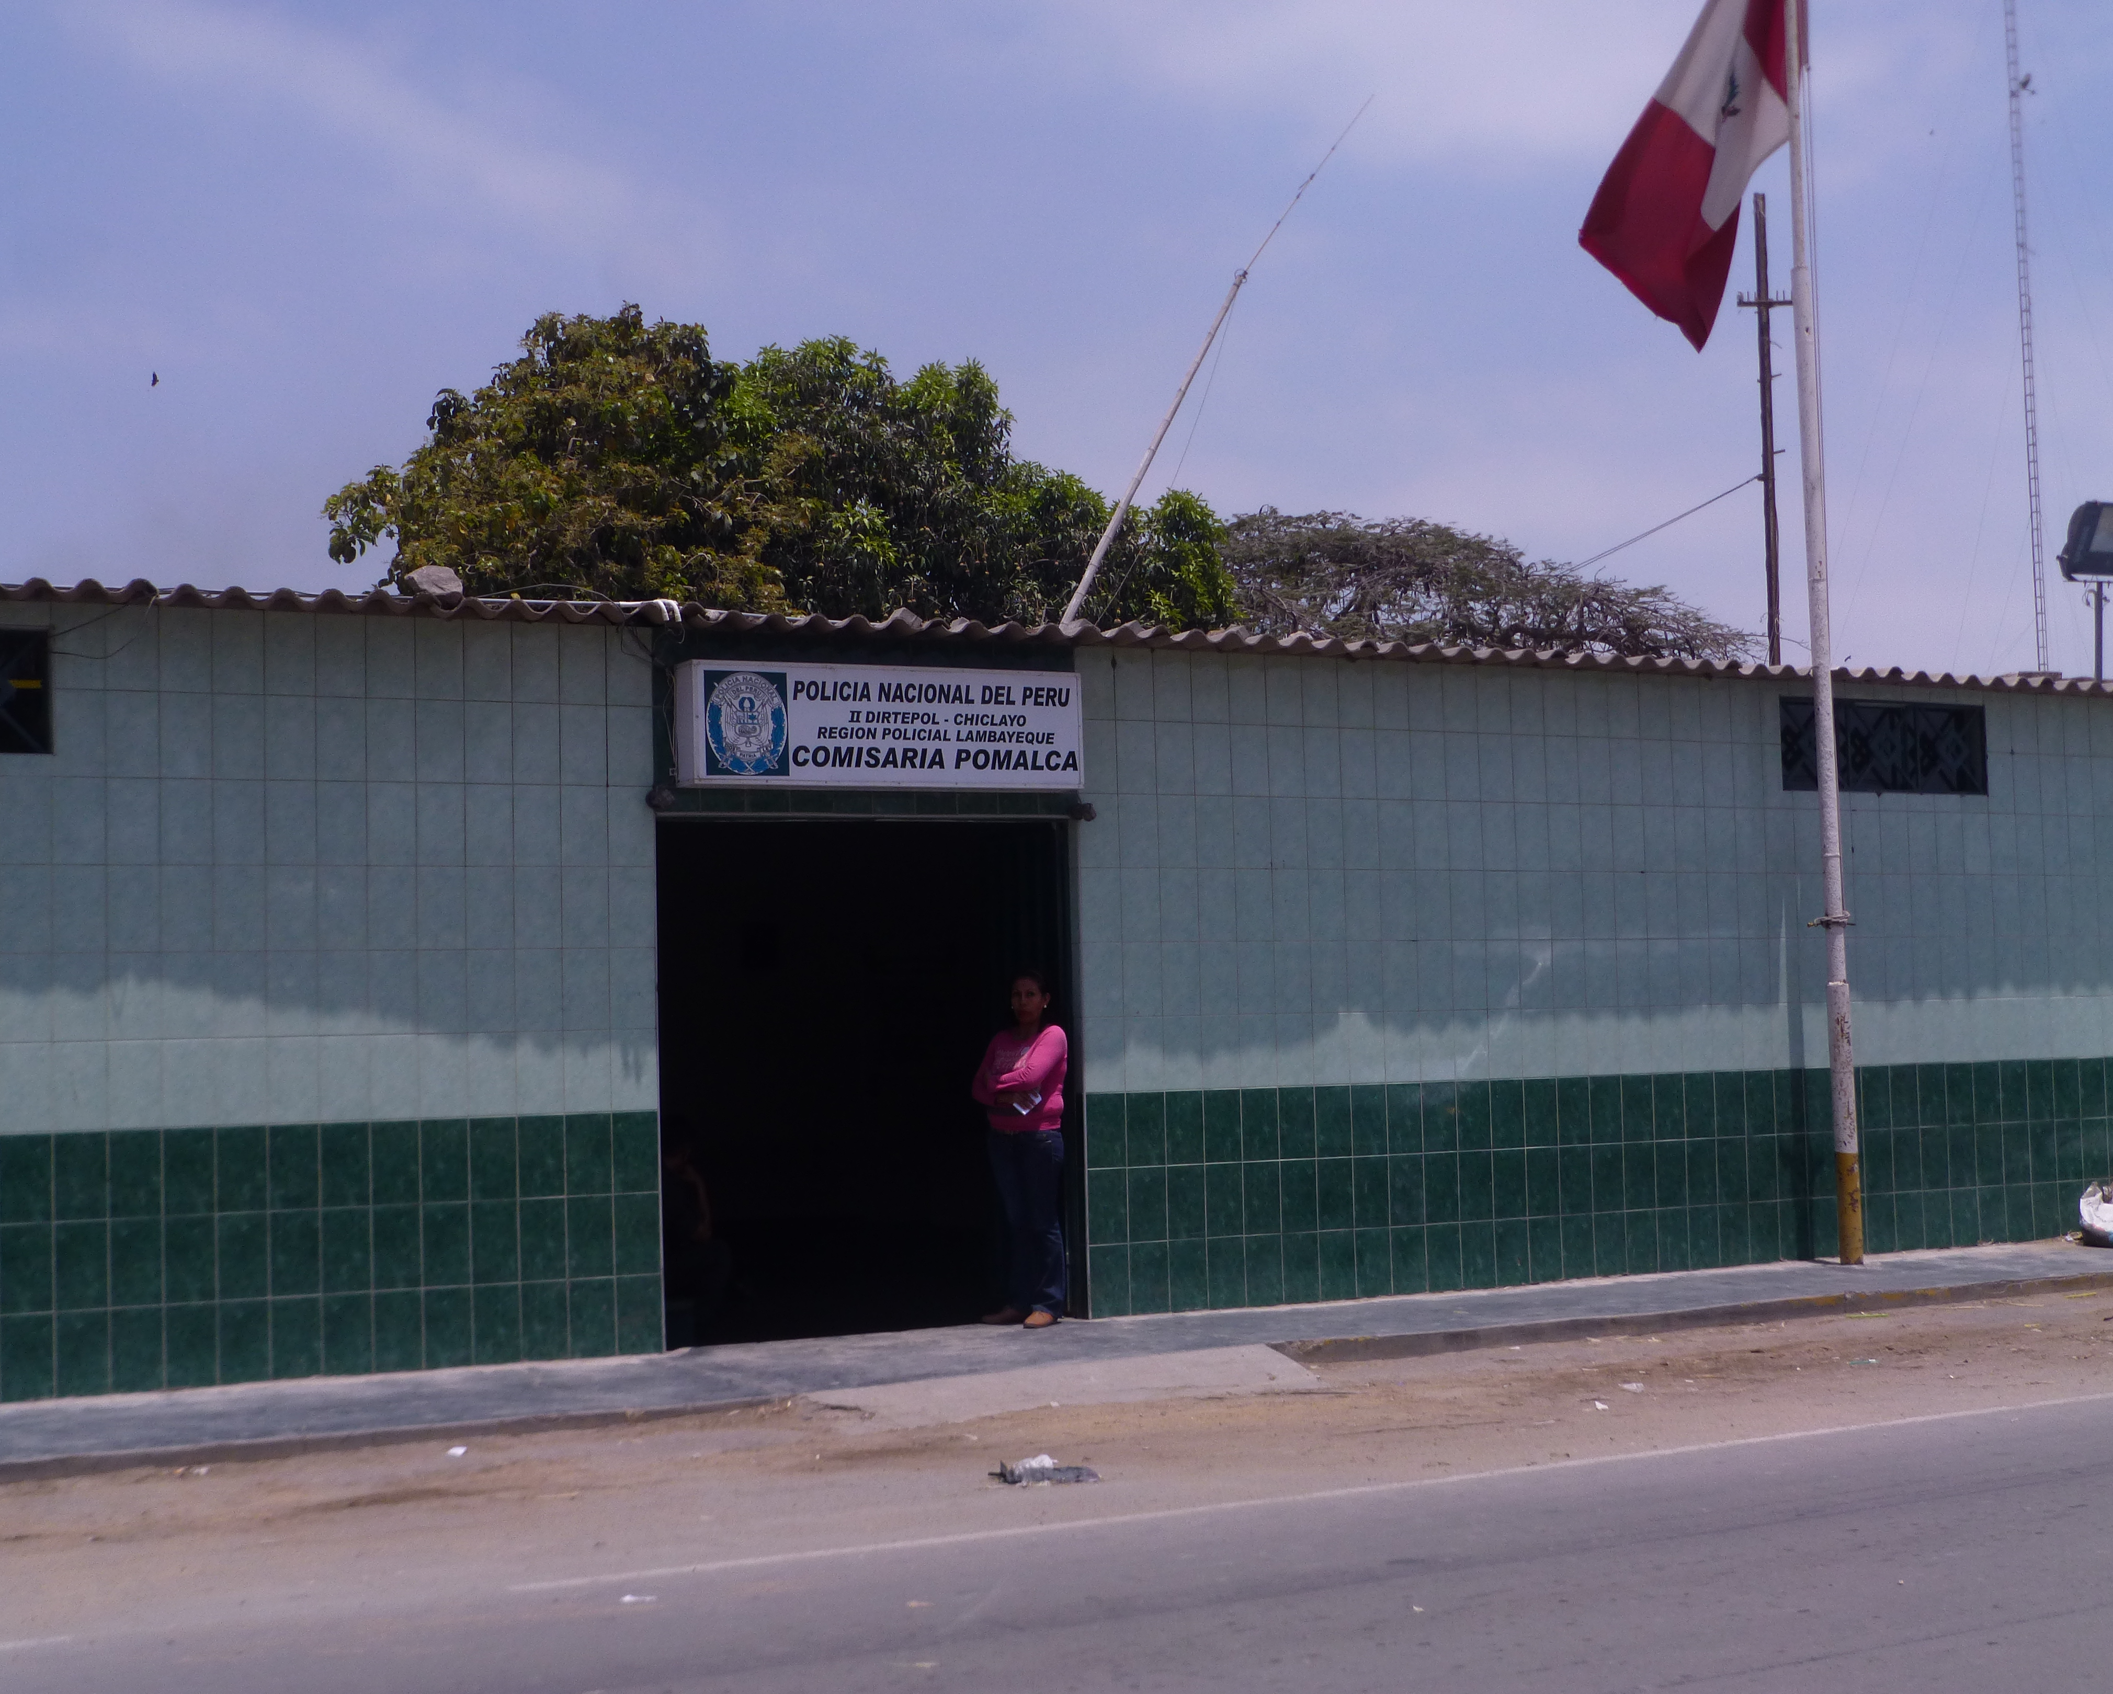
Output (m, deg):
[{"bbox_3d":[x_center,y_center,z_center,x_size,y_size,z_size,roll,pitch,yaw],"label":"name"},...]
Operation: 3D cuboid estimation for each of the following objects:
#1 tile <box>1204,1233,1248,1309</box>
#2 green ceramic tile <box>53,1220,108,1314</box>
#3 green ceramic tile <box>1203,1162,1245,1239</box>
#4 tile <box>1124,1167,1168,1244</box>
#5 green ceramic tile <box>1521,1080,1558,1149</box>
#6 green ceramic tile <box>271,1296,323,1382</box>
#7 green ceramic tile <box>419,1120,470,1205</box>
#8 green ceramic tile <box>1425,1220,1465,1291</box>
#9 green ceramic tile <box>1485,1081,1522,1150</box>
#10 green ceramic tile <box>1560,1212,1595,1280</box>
[{"bbox_3d":[0.763,1.912,13.814,0.202,0.328,0.010,1,-4,-31],"label":"tile"},{"bbox_3d":[-3.620,1.558,11.395,0.199,0.330,0.010,0,-4,-29],"label":"green ceramic tile"},{"bbox_3d":[0.761,1.598,13.861,0.201,0.332,0.009,1,-4,-30],"label":"green ceramic tile"},{"bbox_3d":[0.390,1.518,12.972,0.192,0.314,0.010,1,-4,-31],"label":"tile"},{"bbox_3d":[2.229,1.225,14.107,0.192,0.314,0.010,1,-4,-31],"label":"green ceramic tile"},{"bbox_3d":[-2.950,1.903,11.894,0.202,0.328,0.010,1,-4,-30],"label":"green ceramic tile"},{"bbox_3d":[-2.440,1.257,12.239,0.202,0.328,0.010,1,-4,-30],"label":"green ceramic tile"},{"bbox_3d":[1.826,1.934,14.456,0.202,0.328,0.010,1,-4,-31],"label":"green ceramic tile"},{"bbox_3d":[2.153,1.278,14.669,0.200,0.330,0.010,1,-4,-30],"label":"green ceramic tile"},{"bbox_3d":[2.412,1.846,14.172,0.192,0.287,0.010,1,-4,-31],"label":"green ceramic tile"}]

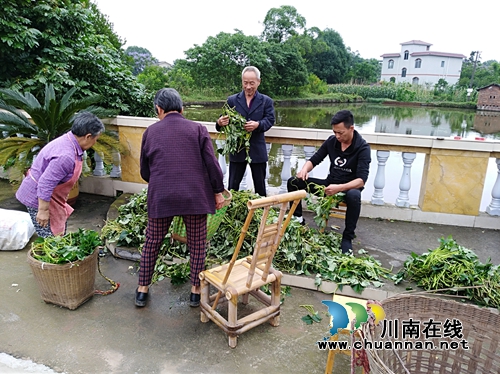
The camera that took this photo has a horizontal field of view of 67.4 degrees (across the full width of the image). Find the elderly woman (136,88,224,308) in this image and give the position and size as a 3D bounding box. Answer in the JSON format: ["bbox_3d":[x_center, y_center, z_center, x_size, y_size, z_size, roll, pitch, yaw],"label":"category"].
[{"bbox_3d":[-0.490,0.088,2.648,0.580,1.500,0.500,0,16,-8],"label":"elderly woman"}]

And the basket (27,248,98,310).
[{"bbox_3d":[-1.317,0.622,2.699,0.460,0.380,0.460,-3,16,-17],"label":"basket"}]

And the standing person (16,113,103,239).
[{"bbox_3d":[-1.448,0.084,2.949,0.650,1.270,0.450,-2,16,-16],"label":"standing person"}]

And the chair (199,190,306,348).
[{"bbox_3d":[-0.007,0.461,2.337,0.430,0.988,0.520,-10,20,-38],"label":"chair"}]

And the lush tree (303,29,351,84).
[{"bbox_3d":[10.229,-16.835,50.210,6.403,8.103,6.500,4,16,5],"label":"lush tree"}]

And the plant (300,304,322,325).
[{"bbox_3d":[0.433,0.874,2.645,0.150,0.060,0.190,9,17,23],"label":"plant"}]

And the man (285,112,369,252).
[{"bbox_3d":[0.757,-0.099,3.599,0.680,1.280,0.720,14,19,35],"label":"man"}]

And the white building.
[{"bbox_3d":[29.270,-20.029,62.602,9.000,8.220,10.000,-9,19,-35],"label":"white building"}]

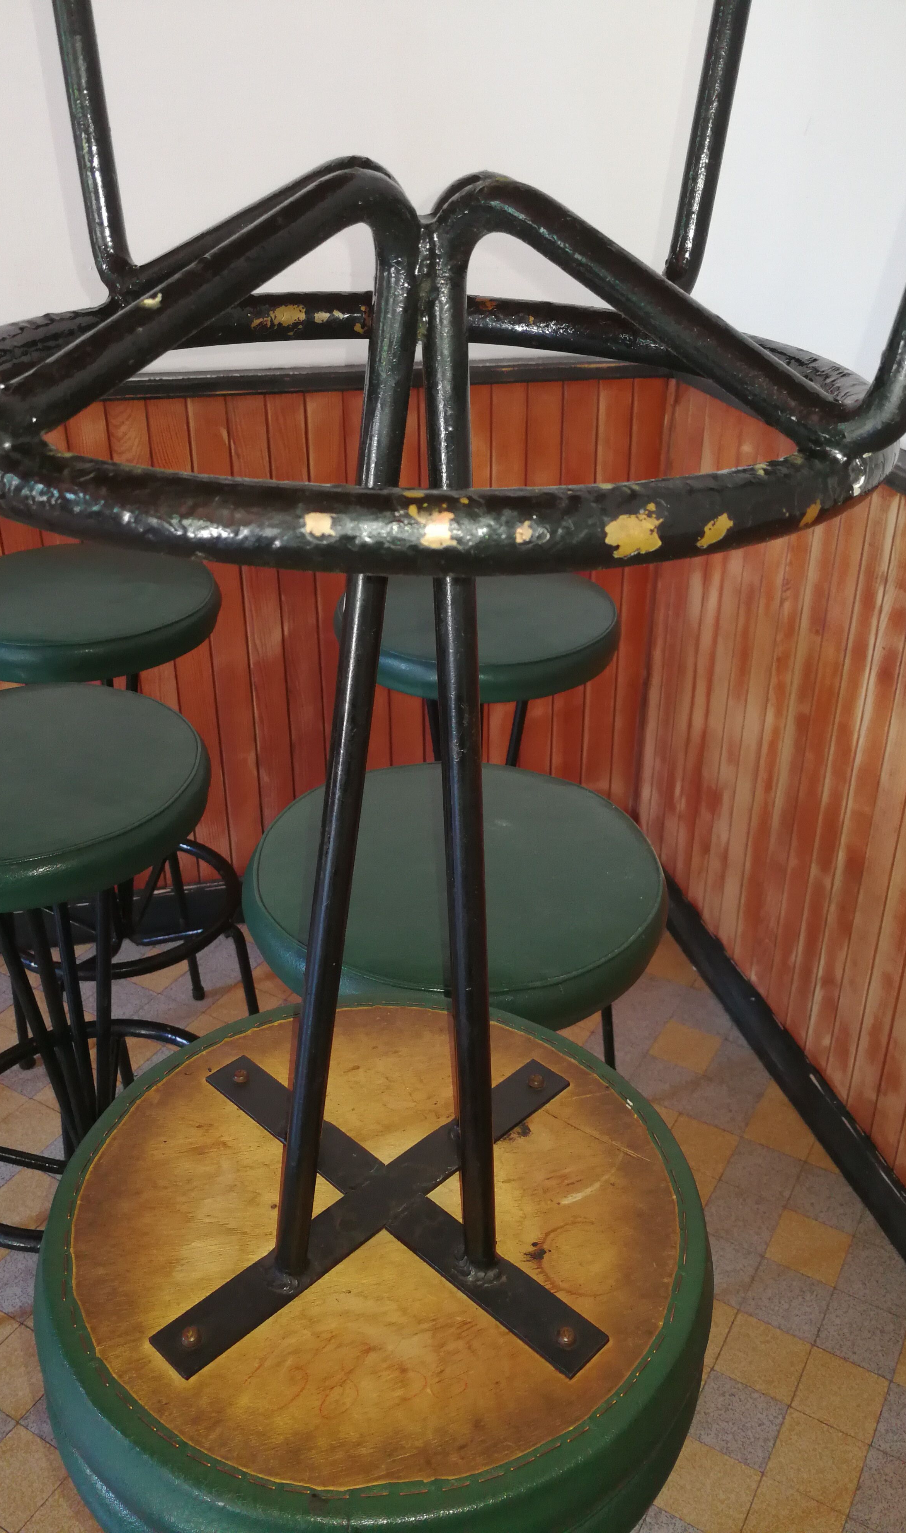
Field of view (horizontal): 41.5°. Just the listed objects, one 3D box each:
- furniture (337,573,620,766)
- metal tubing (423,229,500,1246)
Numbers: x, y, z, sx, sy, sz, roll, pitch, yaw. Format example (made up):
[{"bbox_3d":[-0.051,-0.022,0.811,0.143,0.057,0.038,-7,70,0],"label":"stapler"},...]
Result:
[{"bbox_3d":[0.033,0.158,1.739,0.385,0.835,0.385,-25,37,-37],"label":"furniture"},{"bbox_3d":[0.007,0.034,0.515,0.018,0.489,0.018,-2,24,1],"label":"metal tubing"}]

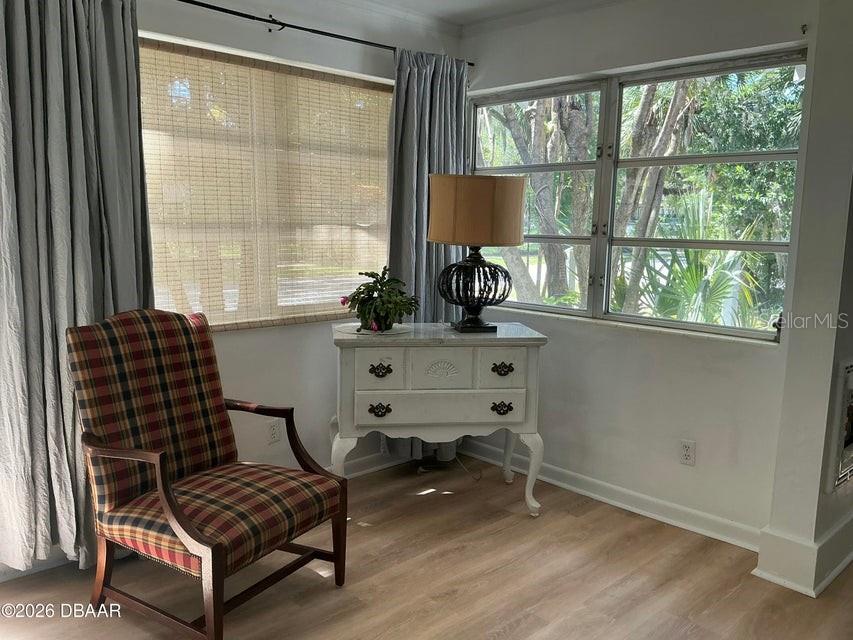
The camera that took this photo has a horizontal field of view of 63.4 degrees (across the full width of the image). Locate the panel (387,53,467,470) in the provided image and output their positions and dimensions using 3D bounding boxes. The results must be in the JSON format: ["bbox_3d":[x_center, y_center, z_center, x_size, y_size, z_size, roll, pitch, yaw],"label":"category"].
[{"bbox_3d":[0.010,-0.285,3.692,0.540,2.160,0.110,-8,12,-44],"label":"panel"}]

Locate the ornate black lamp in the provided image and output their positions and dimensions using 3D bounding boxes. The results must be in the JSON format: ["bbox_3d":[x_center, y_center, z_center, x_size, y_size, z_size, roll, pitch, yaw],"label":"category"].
[{"bbox_3d":[0.240,-0.298,3.216,0.450,0.700,0.450,0,8,-8],"label":"ornate black lamp"}]

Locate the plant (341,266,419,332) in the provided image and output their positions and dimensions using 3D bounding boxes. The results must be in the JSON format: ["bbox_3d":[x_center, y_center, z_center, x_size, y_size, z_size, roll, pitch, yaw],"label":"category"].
[{"bbox_3d":[-0.227,-0.098,3.246,0.360,0.285,0.340,0,8,-8],"label":"plant"}]

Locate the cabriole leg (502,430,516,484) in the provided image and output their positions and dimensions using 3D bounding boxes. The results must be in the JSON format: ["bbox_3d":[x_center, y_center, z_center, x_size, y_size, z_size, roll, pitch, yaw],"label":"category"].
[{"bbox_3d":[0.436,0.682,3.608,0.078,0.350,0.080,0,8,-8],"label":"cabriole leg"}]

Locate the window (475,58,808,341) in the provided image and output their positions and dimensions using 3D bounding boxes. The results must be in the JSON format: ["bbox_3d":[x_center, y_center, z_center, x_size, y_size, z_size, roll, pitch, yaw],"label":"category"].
[{"bbox_3d":[0.847,-0.576,3.341,0.090,1.147,1.722,-8,12,-44],"label":"window"}]

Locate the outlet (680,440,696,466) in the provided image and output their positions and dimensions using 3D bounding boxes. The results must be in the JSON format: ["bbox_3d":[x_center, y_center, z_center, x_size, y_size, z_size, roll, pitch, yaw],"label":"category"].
[{"bbox_3d":[1.171,0.597,3.090,0.012,0.115,0.073,-8,12,-44],"label":"outlet"}]

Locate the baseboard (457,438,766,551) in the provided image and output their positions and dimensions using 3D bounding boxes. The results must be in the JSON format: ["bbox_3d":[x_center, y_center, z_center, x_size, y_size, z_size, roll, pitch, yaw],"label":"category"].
[{"bbox_3d":[0.790,0.834,3.497,0.022,0.092,1.733,-8,12,-44],"label":"baseboard"}]

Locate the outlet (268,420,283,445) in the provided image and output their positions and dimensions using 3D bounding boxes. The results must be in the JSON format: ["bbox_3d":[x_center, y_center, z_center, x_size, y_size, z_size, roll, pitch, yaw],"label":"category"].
[{"bbox_3d":[-0.729,0.536,3.308,0.073,0.115,0.012,-8,12,-44],"label":"outlet"}]

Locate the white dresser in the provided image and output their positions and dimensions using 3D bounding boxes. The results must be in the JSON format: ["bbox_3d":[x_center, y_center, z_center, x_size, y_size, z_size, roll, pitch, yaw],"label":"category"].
[{"bbox_3d":[0.032,0.470,3.299,0.960,0.850,0.450,0,8,-8],"label":"white dresser"}]

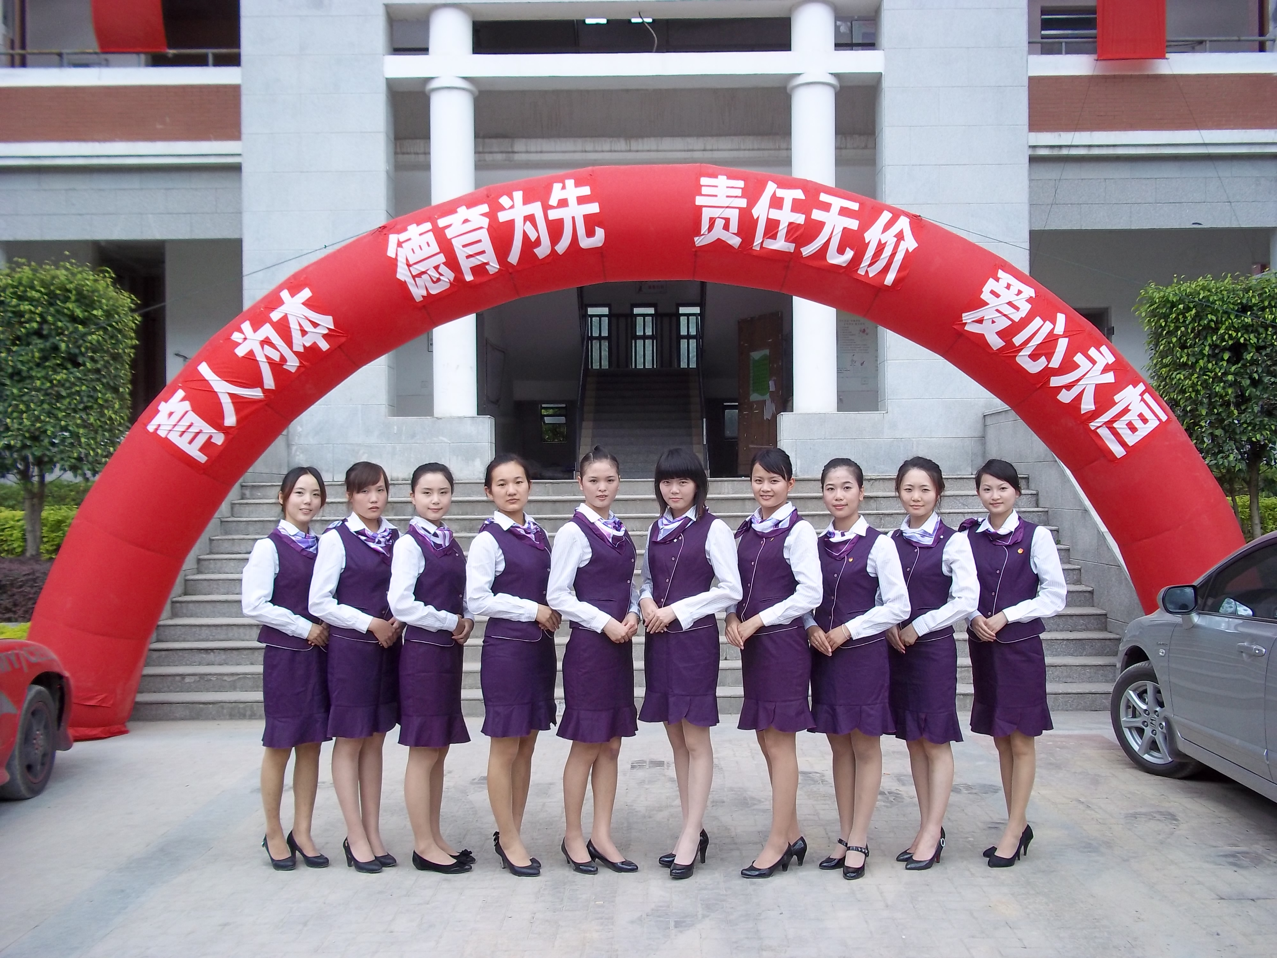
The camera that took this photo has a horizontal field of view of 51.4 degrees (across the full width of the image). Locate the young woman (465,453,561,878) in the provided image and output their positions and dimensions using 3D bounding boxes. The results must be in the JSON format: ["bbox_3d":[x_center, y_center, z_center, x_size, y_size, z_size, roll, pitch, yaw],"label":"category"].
[{"bbox_3d":[-0.504,0.733,5.300,0.330,1.668,0.450,-1,0,44],"label":"young woman"}]

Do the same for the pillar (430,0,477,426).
[{"bbox_3d":[-1.814,-2.632,13.050,0.490,4.039,0.490,-1,0,0],"label":"pillar"}]

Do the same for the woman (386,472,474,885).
[{"bbox_3d":[-0.838,0.751,5.360,0.330,1.635,0.450,-1,0,42],"label":"woman"}]

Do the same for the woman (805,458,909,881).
[{"bbox_3d":[0.867,0.756,5.429,0.440,1.679,0.330,-1,-1,40],"label":"woman"}]

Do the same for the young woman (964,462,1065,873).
[{"bbox_3d":[1.545,0.751,5.552,0.450,1.674,0.320,-1,-1,44],"label":"young woman"}]

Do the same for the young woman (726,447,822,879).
[{"bbox_3d":[0.555,0.735,5.414,0.340,1.727,0.430,0,-1,-39],"label":"young woman"}]

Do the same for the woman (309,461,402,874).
[{"bbox_3d":[-1.161,0.774,5.552,0.330,1.693,0.430,-1,-1,38],"label":"woman"}]

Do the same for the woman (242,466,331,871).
[{"bbox_3d":[-1.462,0.784,5.631,0.330,1.682,0.420,-1,-1,38],"label":"woman"}]

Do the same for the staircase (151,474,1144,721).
[{"bbox_3d":[-0.058,0.817,10.647,7.152,1.650,3.036,-1,0,1],"label":"staircase"}]

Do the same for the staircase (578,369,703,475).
[{"bbox_3d":[0.071,-1.006,23.091,2.052,2.128,3.943,-1,0,1],"label":"staircase"}]

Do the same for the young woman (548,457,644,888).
[{"bbox_3d":[-0.170,0.715,5.310,0.450,1.693,0.330,-1,0,-41],"label":"young woman"}]

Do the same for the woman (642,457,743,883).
[{"bbox_3d":[0.201,0.716,5.290,0.450,1.687,0.330,-1,0,35],"label":"woman"}]

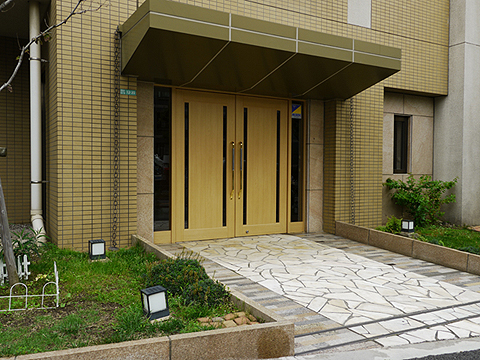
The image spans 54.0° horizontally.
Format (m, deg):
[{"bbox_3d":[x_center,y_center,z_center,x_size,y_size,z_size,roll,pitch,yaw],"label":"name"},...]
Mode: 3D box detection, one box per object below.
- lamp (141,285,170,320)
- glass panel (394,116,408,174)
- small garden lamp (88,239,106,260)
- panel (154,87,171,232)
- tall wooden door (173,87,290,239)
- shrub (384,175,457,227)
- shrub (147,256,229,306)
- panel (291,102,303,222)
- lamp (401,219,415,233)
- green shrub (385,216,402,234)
[{"bbox_3d":[-0.614,0.884,3.408,0.144,0.187,0.140,-8,6,-29],"label":"lamp"},{"bbox_3d":[2.902,-0.634,8.492,0.385,1.050,0.083,0,1,-30],"label":"glass panel"},{"bbox_3d":[-1.548,0.750,5.096,0.144,0.187,0.140,0,1,-30],"label":"small garden lamp"},{"bbox_3d":[-1.015,-0.275,6.163,0.233,1.877,0.052,0,1,-30],"label":"panel"},{"bbox_3d":[-0.069,-0.199,6.683,1.856,2.033,0.104,0,1,-30],"label":"tall wooden door"},{"bbox_3d":[3.136,0.362,8.101,1.248,0.905,0.780,0,1,-30],"label":"shrub"},{"bbox_3d":[-0.450,0.826,3.959,0.551,0.281,0.998,0,1,-30],"label":"shrub"},{"bbox_3d":[0.877,-0.286,7.259,0.217,1.847,0.052,0,1,-30],"label":"panel"},{"bbox_3d":[2.720,0.743,7.644,0.144,0.187,0.140,0,1,-33],"label":"lamp"},{"bbox_3d":[2.494,0.703,7.573,0.250,0.270,0.250,0,1,-30],"label":"green shrub"}]

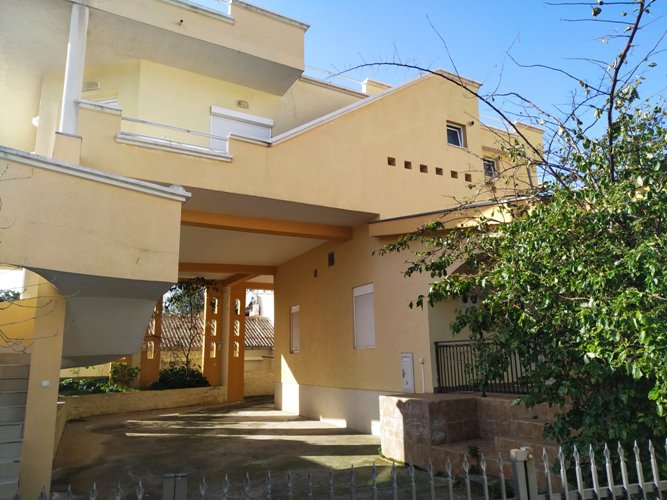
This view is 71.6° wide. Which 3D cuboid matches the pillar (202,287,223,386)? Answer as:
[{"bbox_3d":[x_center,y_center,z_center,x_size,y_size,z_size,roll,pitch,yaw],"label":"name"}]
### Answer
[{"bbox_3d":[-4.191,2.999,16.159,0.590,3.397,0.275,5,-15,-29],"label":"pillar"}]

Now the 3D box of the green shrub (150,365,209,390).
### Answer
[{"bbox_3d":[-5.030,4.187,15.222,1.835,0.749,0.918,5,-15,-29],"label":"green shrub"}]

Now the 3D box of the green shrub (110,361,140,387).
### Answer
[{"bbox_3d":[-6.427,3.844,14.315,0.842,0.795,0.857,5,-15,-29],"label":"green shrub"}]

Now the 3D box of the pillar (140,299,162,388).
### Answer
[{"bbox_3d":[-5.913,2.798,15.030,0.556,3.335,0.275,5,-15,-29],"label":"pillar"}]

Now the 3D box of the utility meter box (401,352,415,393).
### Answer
[{"bbox_3d":[1.338,2.162,8.130,0.130,0.669,0.307,5,-15,-29],"label":"utility meter box"}]

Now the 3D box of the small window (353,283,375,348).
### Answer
[{"bbox_3d":[0.664,1.376,9.504,0.130,1.274,0.771,5,-15,-29],"label":"small window"}]

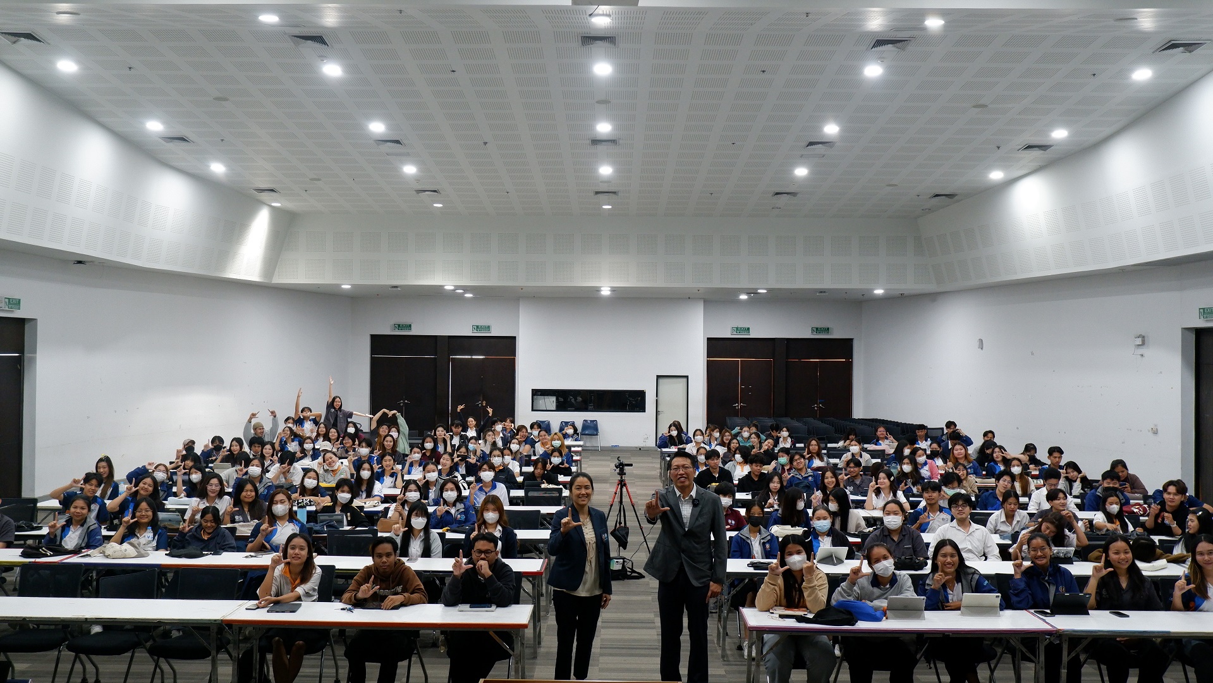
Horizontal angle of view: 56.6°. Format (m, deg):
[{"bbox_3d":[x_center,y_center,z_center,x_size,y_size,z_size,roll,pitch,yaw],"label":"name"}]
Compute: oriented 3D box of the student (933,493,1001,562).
[{"bbox_3d":[3.227,2.012,9.995,0.580,1.300,0.750,0,-1,8],"label":"student"}]

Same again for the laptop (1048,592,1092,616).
[{"bbox_3d":[3.194,1.805,7.808,0.265,0.156,0.180,1,-1,2],"label":"laptop"}]

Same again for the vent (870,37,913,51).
[{"bbox_3d":[3.683,-3.836,14.533,0.490,0.050,0.490,1,-5,0],"label":"vent"}]

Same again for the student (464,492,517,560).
[{"bbox_3d":[-1.035,1.996,9.998,0.480,1.250,0.750,1,-1,-5],"label":"student"}]

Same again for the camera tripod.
[{"bbox_3d":[0.203,2.055,13.018,0.820,1.260,0.750,1,-1,0],"label":"camera tripod"}]

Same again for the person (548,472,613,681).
[{"bbox_3d":[-0.204,1.801,8.525,0.530,1.600,0.360,1,-1,-3],"label":"person"}]

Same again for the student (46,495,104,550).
[{"bbox_3d":[-4.765,1.970,10.028,0.500,1.230,0.750,1,-1,-12],"label":"student"}]

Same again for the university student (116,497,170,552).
[{"bbox_3d":[-4.173,1.981,10.023,0.500,1.220,0.750,1,-1,-10],"label":"university student"}]

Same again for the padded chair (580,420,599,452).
[{"bbox_3d":[-0.443,2.539,30.068,0.500,0.790,0.540,1,-1,0],"label":"padded chair"}]

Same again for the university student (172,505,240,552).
[{"bbox_3d":[-3.579,2.031,9.968,0.580,1.130,0.750,1,-1,-8],"label":"university student"}]

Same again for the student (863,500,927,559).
[{"bbox_3d":[2.572,2.035,9.970,0.560,1.240,0.750,0,-1,8],"label":"student"}]

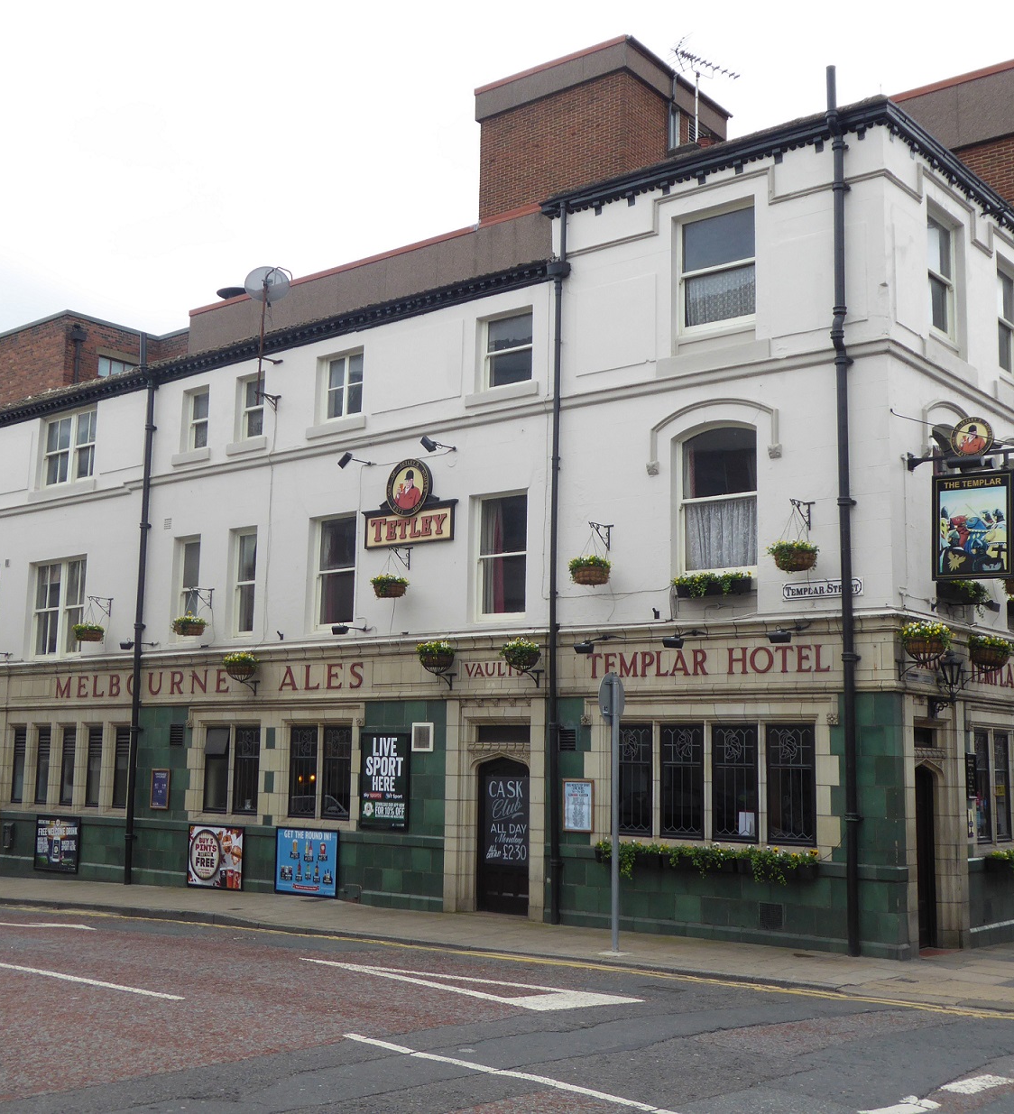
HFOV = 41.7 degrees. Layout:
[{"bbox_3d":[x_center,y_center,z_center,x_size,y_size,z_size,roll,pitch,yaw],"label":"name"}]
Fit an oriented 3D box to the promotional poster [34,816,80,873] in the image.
[{"bbox_3d":[-7.934,5.071,23.474,1.310,0.945,0.040,-6,-11,38],"label":"promotional poster"}]

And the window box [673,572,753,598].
[{"bbox_3d":[2.486,0.328,16.008,1.030,0.260,0.210,-6,-11,38],"label":"window box"}]

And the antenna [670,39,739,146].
[{"bbox_3d":[3.340,-7.663,22.149,1.501,1.766,0.500,6,-10,-34],"label":"antenna"}]

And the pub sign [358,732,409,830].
[{"bbox_3d":[-1.732,3.175,18.826,0.940,1.350,0.040,-6,-11,38],"label":"pub sign"}]

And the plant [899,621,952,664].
[{"bbox_3d":[4.498,0.916,14.282,0.550,0.450,0.550,-6,-11,40],"label":"plant"}]

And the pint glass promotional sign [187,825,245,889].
[{"bbox_3d":[-4.666,4.837,21.394,1.354,0.978,0.050,-6,-11,38],"label":"pint glass promotional sign"}]

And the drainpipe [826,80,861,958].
[{"bbox_3d":[3.759,-0.748,14.933,0.170,10.142,0.220,-6,-11,38],"label":"drainpipe"}]

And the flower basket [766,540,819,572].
[{"bbox_3d":[3.207,-0.006,14.915,0.550,0.350,0.550,1,-8,0],"label":"flower basket"}]

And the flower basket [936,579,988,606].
[{"bbox_3d":[5.354,0.383,15.780,0.270,0.290,1.120,-6,-11,40],"label":"flower basket"}]

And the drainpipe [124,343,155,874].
[{"bbox_3d":[-6.568,0.822,23.702,0.200,9.820,0.380,-6,-10,40],"label":"drainpipe"}]

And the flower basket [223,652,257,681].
[{"bbox_3d":[-4.141,1.701,20.637,0.510,0.420,0.510,1,-8,0],"label":"flower basket"}]

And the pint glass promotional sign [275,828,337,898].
[{"bbox_3d":[-3.012,4.614,20.108,1.348,0.976,0.050,-6,-11,38],"label":"pint glass promotional sign"}]

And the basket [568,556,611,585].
[{"bbox_3d":[1.029,0.167,16.613,0.520,0.360,0.520,1,-8,0],"label":"basket"}]

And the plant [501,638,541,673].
[{"bbox_3d":[0.189,1.310,17.657,0.532,0.439,0.532,1,-8,0],"label":"plant"}]

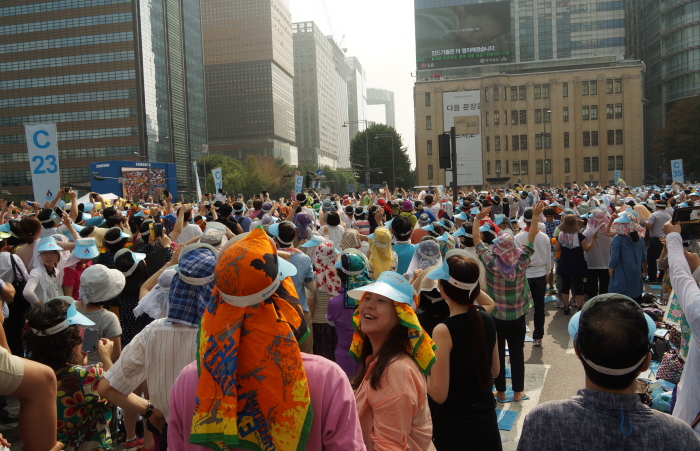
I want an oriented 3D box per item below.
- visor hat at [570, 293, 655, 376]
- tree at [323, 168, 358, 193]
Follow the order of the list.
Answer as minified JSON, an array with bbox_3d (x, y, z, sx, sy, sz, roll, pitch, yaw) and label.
[{"bbox_3d":[0.741,0.302,1.480,0.215,0.140,0.270,-1,3,25],"label":"visor hat"},{"bbox_3d":[-2.989,-11.888,165.000,11.500,12.000,11.000,-2,3,0],"label":"tree"}]

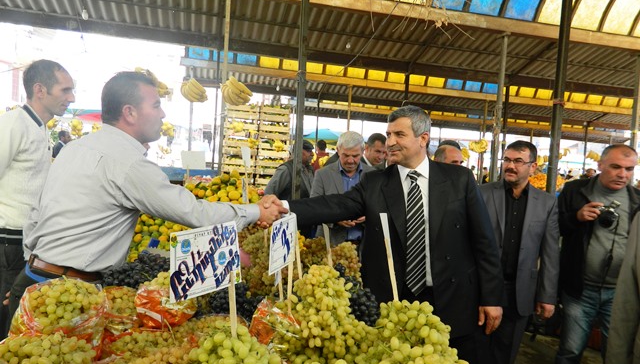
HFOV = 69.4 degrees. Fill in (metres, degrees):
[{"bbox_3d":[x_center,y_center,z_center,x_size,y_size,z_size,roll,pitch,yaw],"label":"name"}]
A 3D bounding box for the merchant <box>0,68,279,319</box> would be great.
[{"bbox_3d":[-0.600,0.491,1.700,0.950,1.680,0.520,2,4,-23],"label":"merchant"}]

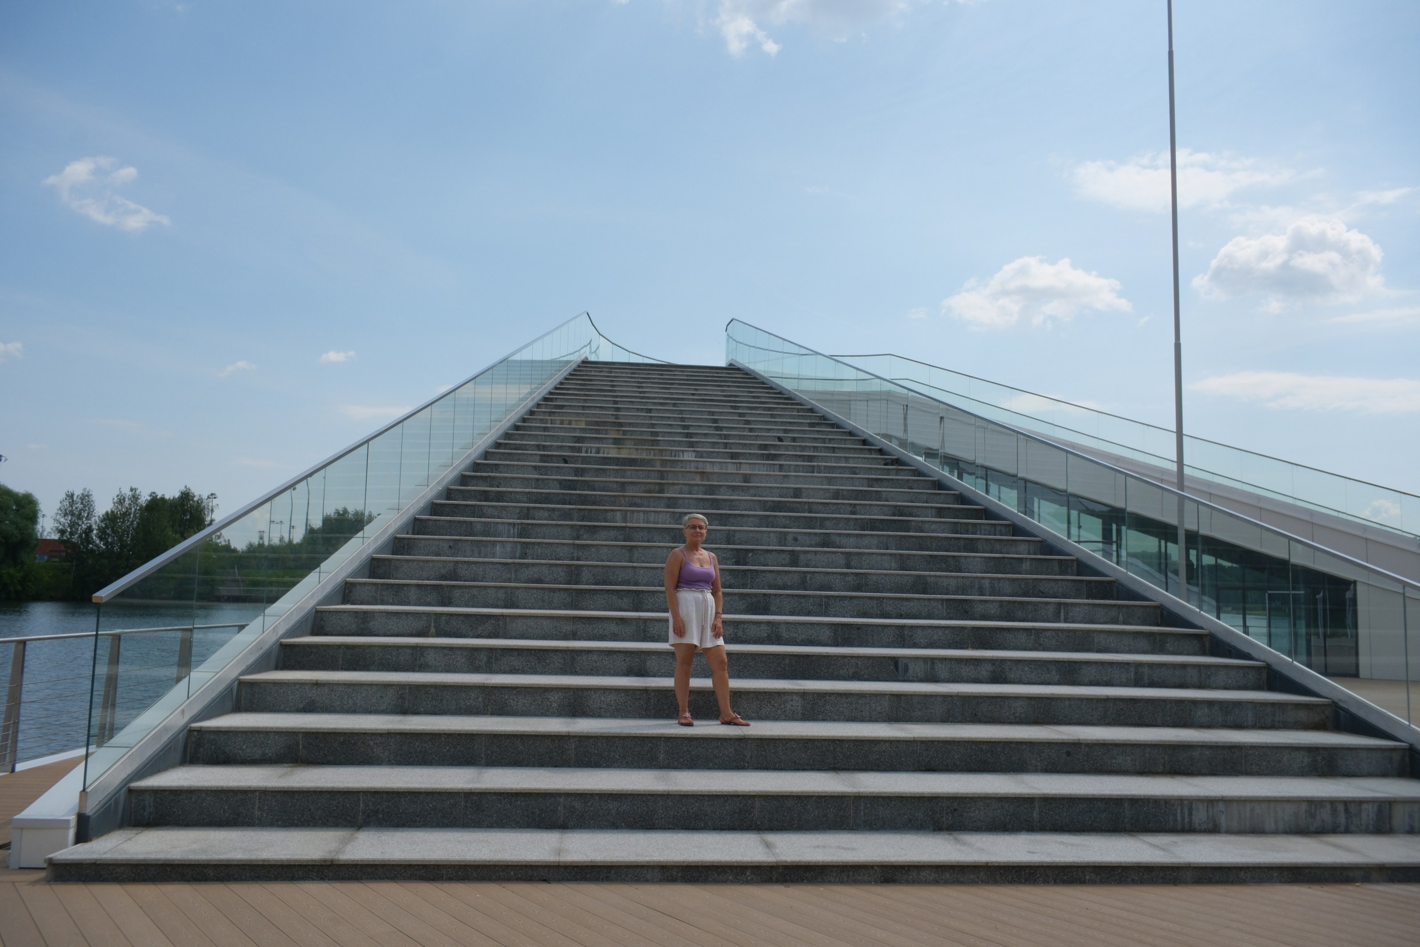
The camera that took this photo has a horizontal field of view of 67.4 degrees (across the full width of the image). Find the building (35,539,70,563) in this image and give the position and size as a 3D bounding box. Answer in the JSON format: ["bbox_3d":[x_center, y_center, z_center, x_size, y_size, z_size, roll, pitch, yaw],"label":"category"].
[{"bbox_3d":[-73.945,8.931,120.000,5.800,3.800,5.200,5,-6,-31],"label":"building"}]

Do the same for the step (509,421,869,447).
[{"bbox_3d":[-0.345,-0.599,19.437,6.287,0.247,0.743,2,-6,-6],"label":"step"}]

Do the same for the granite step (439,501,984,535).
[{"bbox_3d":[0.224,0.639,14.127,7.541,0.247,0.743,2,-6,-6],"label":"granite step"}]

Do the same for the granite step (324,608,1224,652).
[{"bbox_3d":[0.630,1.523,10.335,8.436,0.247,0.743,2,-6,-6],"label":"granite step"}]

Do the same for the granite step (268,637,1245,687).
[{"bbox_3d":[0.712,1.700,9.576,8.615,0.247,0.743,2,-6,-6],"label":"granite step"}]

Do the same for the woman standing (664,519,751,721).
[{"bbox_3d":[-0.037,1.105,8.080,0.530,1.592,0.400,4,-6,-25],"label":"woman standing"}]

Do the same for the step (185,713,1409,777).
[{"bbox_3d":[0.874,2.054,8.059,8.974,0.247,0.743,2,-6,-6],"label":"step"}]

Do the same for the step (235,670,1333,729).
[{"bbox_3d":[0.793,1.877,8.818,8.795,0.247,0.743,2,-6,-6],"label":"step"}]

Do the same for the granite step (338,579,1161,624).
[{"bbox_3d":[0.549,1.346,11.093,8.257,0.247,0.743,2,-6,-6],"label":"granite step"}]

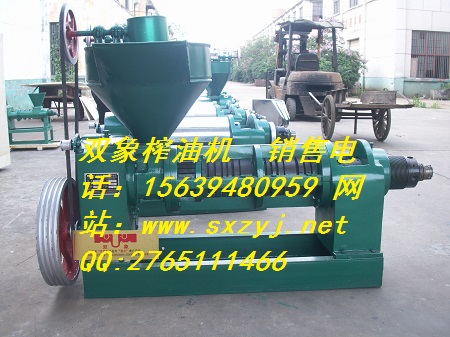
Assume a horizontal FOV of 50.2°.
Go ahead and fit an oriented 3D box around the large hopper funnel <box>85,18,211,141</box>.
[{"bbox_3d":[-0.353,-0.417,2.290,0.590,0.580,0.550,-1,11,-3],"label":"large hopper funnel"}]

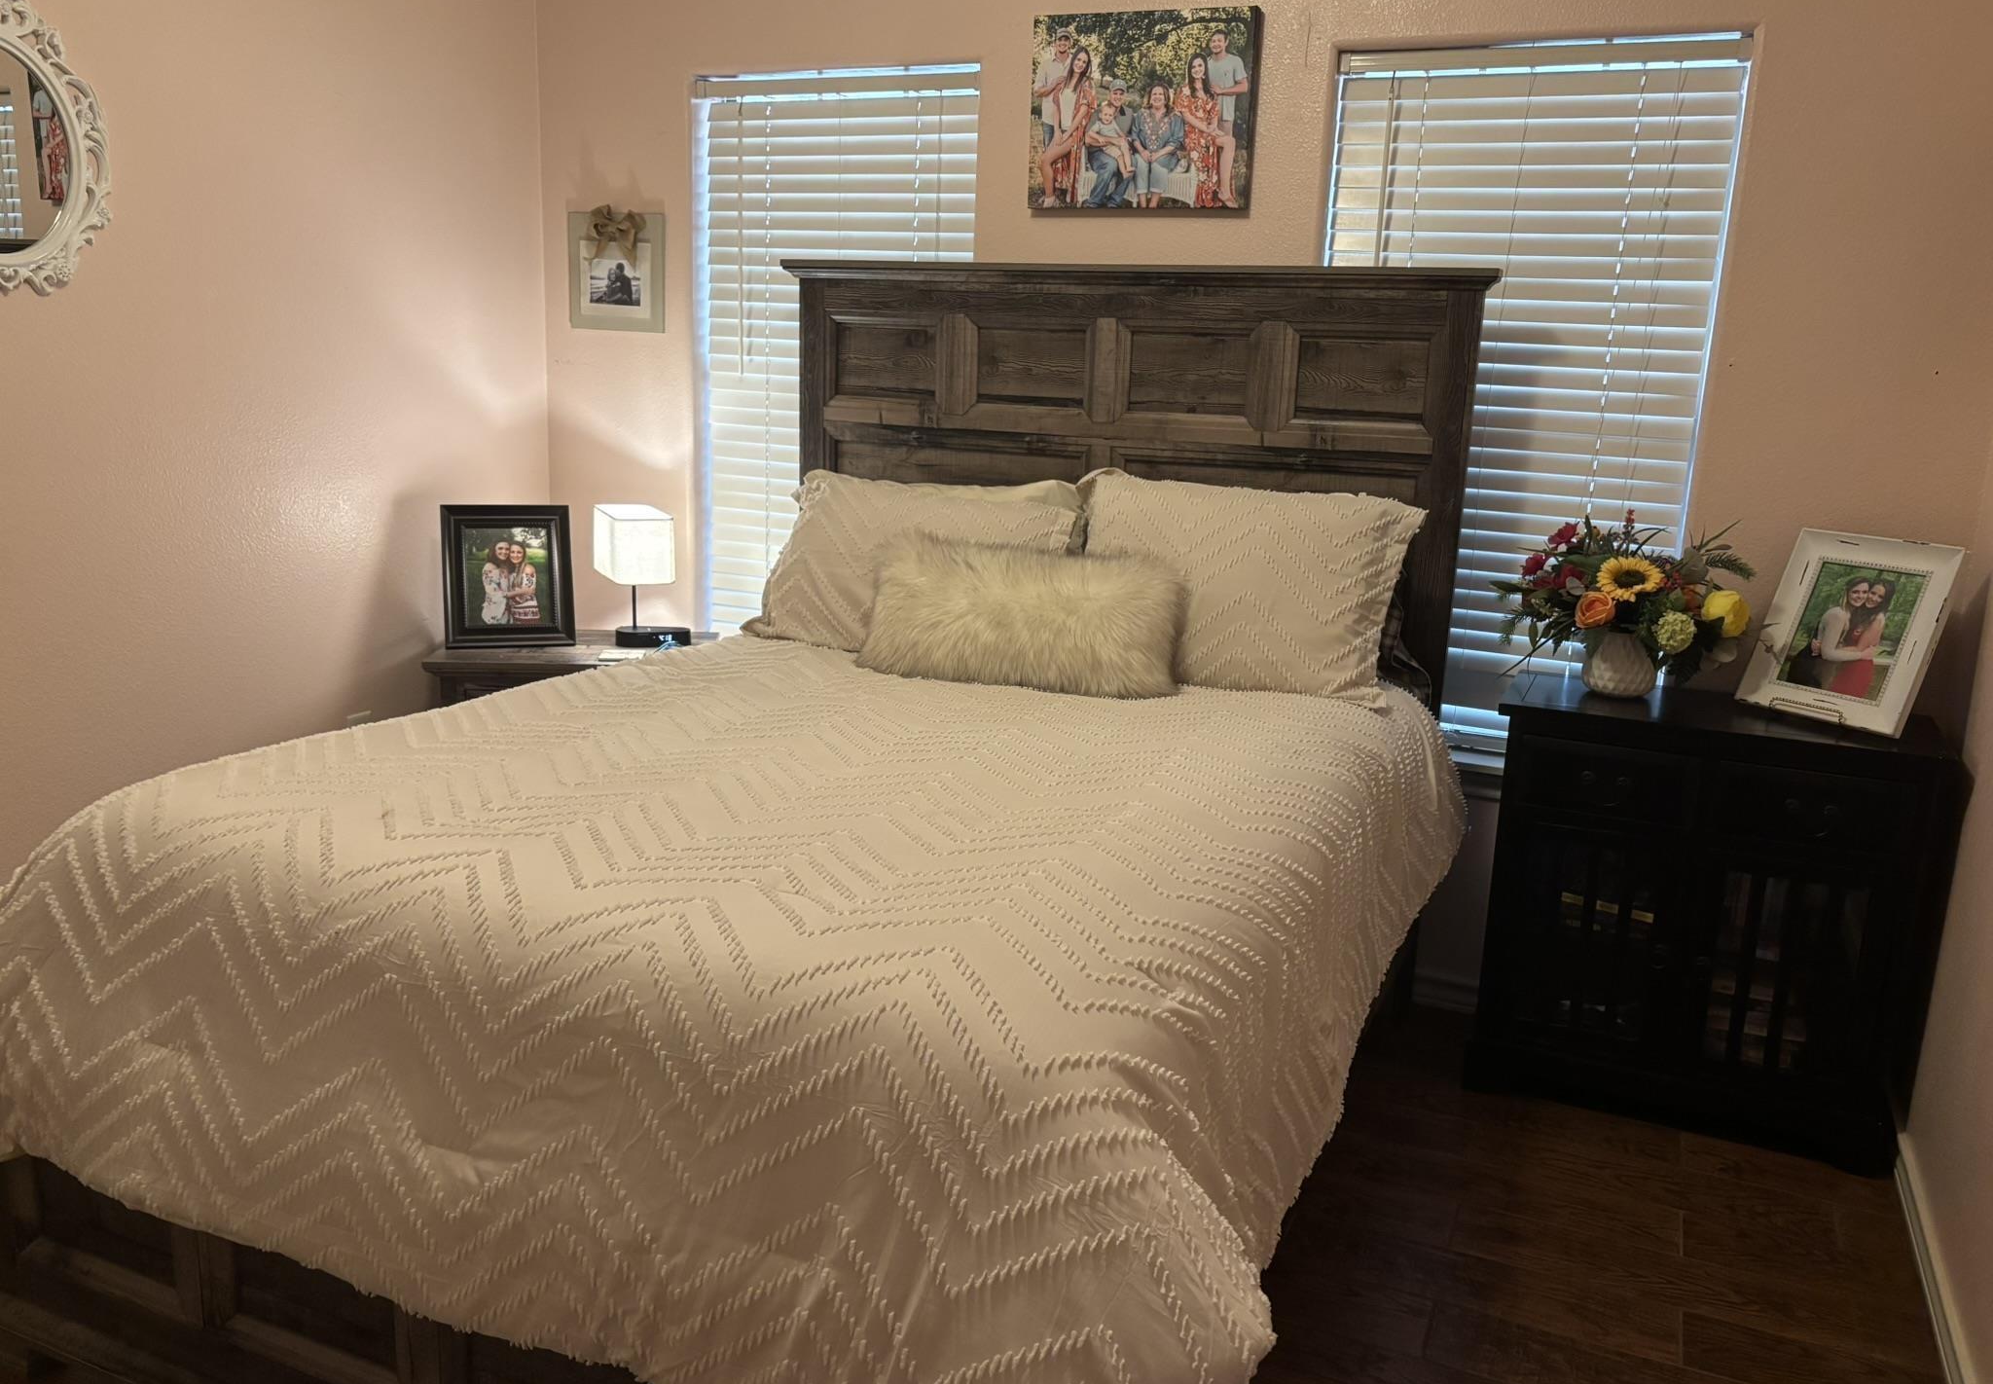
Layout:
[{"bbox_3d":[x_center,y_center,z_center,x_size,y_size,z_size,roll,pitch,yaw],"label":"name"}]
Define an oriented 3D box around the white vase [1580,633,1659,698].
[{"bbox_3d":[1.258,-0.058,3.008,0.148,0.128,0.148,8,14,23],"label":"white vase"}]

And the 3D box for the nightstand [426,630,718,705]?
[{"bbox_3d":[-1.065,0.208,3.861,0.669,0.660,0.409,0,13,-7],"label":"nightstand"}]

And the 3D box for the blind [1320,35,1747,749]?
[{"bbox_3d":[1.062,-0.585,3.171,0.775,1.467,0.060,8,14,23],"label":"blind"}]

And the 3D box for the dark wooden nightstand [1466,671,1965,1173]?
[{"bbox_3d":[1.381,0.430,2.992,0.773,0.805,0.364,8,14,23],"label":"dark wooden nightstand"}]

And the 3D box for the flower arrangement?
[{"bbox_3d":[1.240,-0.198,2.969,0.490,0.310,0.310,8,14,23],"label":"flower arrangement"}]

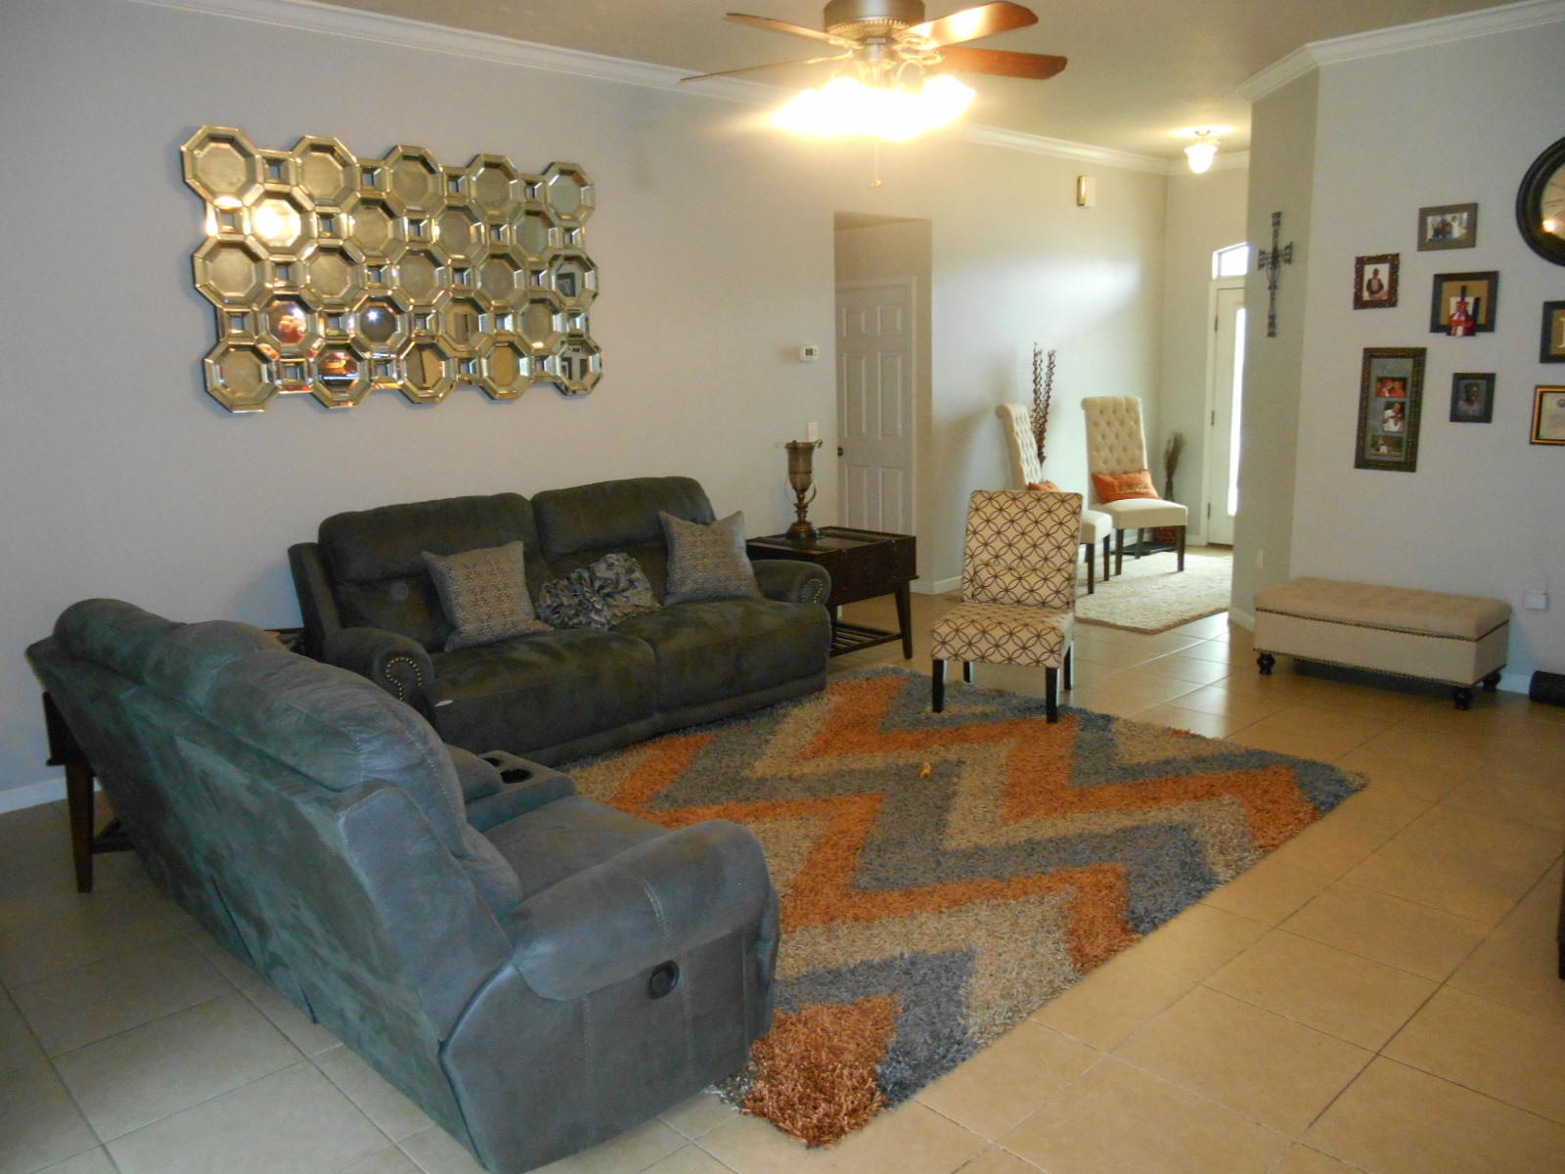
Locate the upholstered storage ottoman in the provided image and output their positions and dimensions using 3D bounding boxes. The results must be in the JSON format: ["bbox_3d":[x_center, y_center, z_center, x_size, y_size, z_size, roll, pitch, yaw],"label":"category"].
[{"bbox_3d":[2.784,0.241,5.513,0.469,0.429,0.974,-11,14,-42],"label":"upholstered storage ottoman"}]

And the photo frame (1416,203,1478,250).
[{"bbox_3d":[3.040,-1.645,5.381,0.022,0.194,0.242,-11,15,-43],"label":"photo frame"}]

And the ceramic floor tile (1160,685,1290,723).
[{"bbox_3d":[2.044,0.543,5.398,0.433,0.010,0.433,-11,15,-42],"label":"ceramic floor tile"}]

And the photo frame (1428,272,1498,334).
[{"bbox_3d":[3.045,-1.269,5.256,0.030,0.262,0.265,-11,14,-42],"label":"photo frame"}]

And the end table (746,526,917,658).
[{"bbox_3d":[0.251,0.060,6.285,0.726,0.644,0.631,-11,15,-43],"label":"end table"}]

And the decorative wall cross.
[{"bbox_3d":[2.652,-1.680,6.337,0.030,0.650,0.430,-1,11,2],"label":"decorative wall cross"}]

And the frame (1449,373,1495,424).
[{"bbox_3d":[3.201,-0.873,5.443,0.020,0.226,0.173,-11,15,-42],"label":"frame"}]

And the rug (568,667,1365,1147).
[{"bbox_3d":[0.299,0.777,4.231,2.908,0.040,2.431,-11,15,-42],"label":"rug"}]

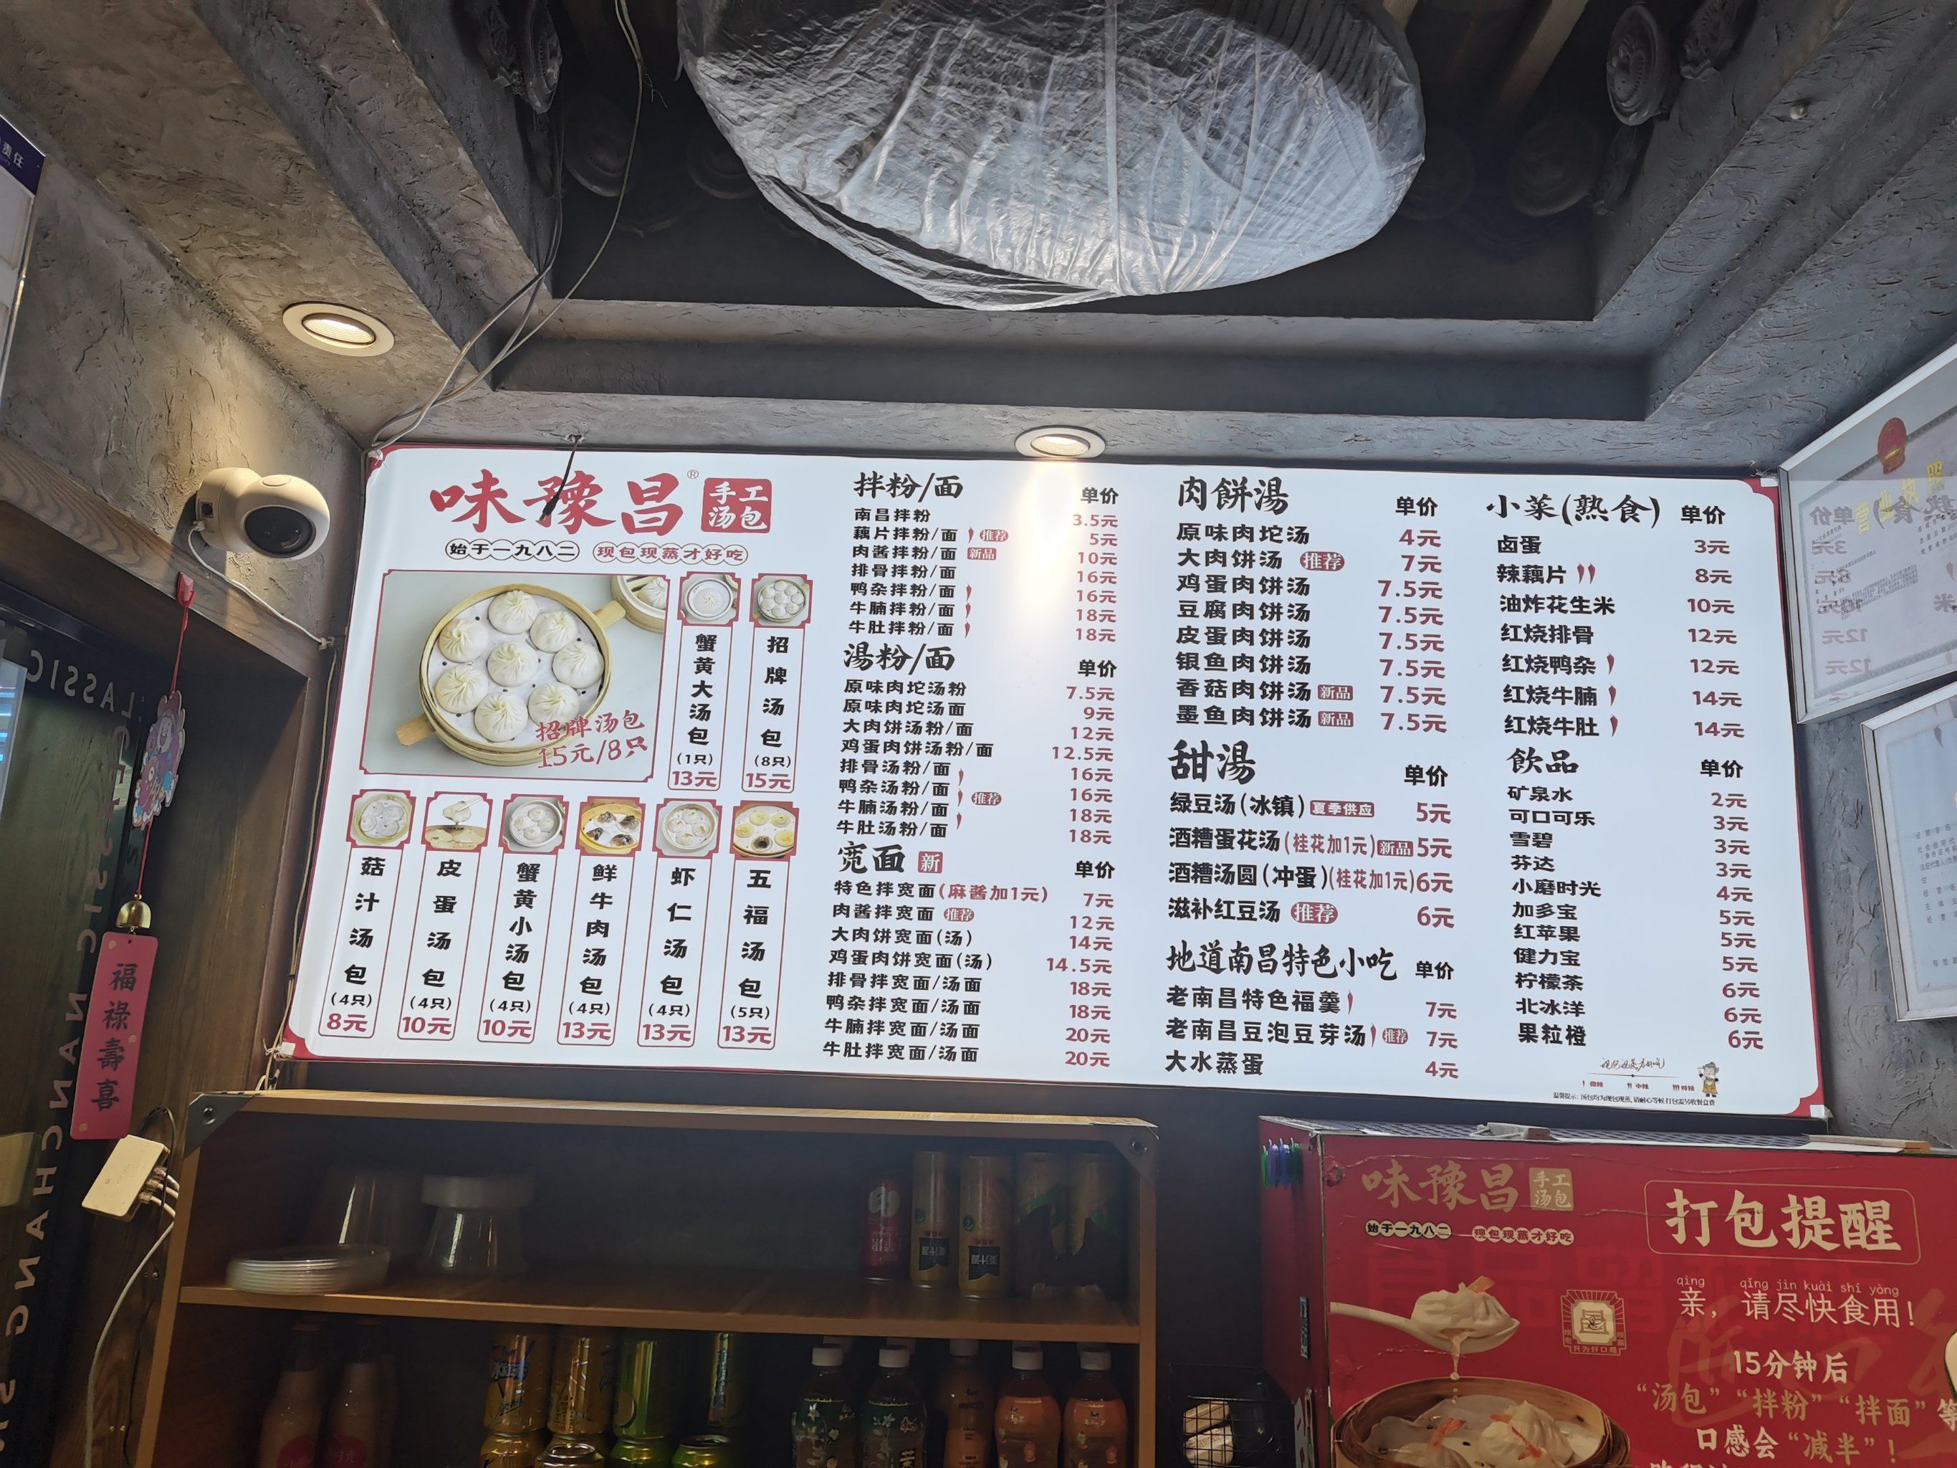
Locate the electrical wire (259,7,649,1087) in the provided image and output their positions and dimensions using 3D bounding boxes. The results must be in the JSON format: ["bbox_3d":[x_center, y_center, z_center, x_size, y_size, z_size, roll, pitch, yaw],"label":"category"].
[{"bbox_3d":[-0.577,-0.195,1.622,0.430,1.170,0.330,2,-12,2],"label":"electrical wire"}]

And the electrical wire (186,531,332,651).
[{"bbox_3d":[-0.760,-0.147,1.571,0.030,0.055,0.320,2,-12,2],"label":"electrical wire"}]

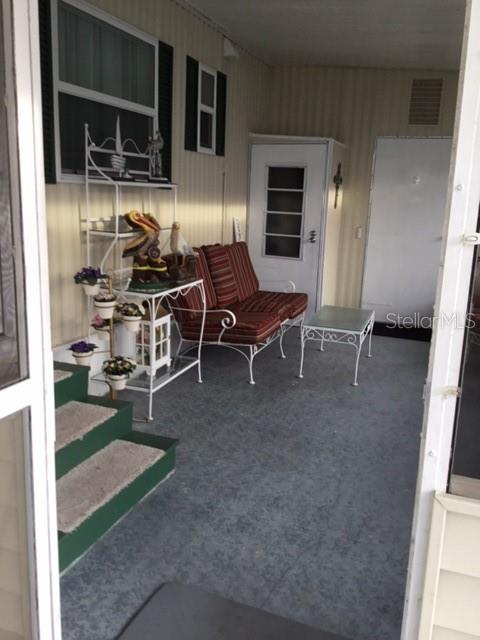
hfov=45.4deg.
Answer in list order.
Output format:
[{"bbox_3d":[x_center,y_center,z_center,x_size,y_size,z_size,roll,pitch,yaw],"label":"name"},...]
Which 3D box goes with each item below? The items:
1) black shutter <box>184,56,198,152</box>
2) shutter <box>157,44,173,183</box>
[{"bbox_3d":[-0.406,-1.844,4.939,0.030,0.752,0.230,7,14,21],"label":"black shutter"},{"bbox_3d":[-0.551,-1.529,4.351,0.028,1.046,0.220,7,13,20],"label":"shutter"}]

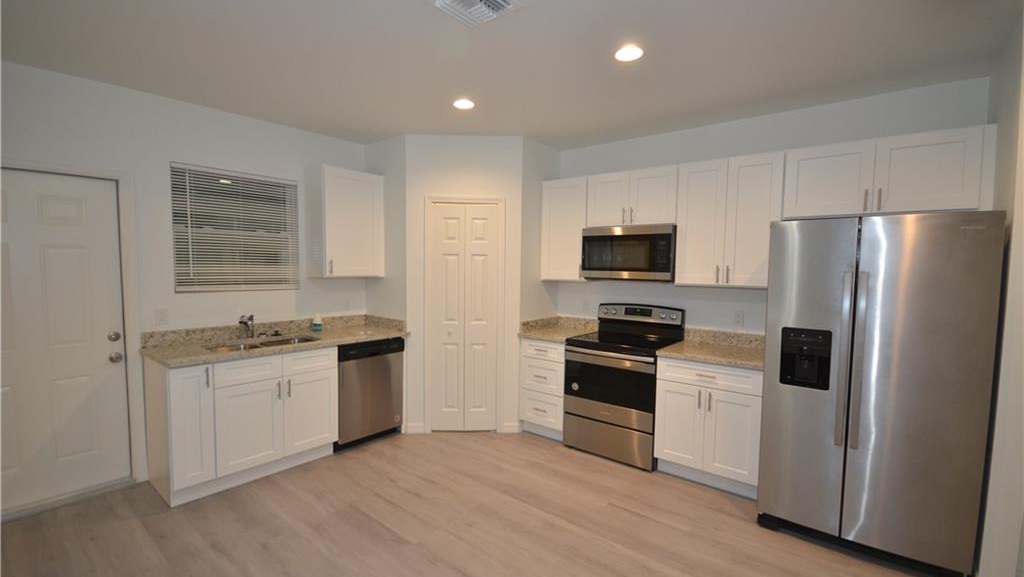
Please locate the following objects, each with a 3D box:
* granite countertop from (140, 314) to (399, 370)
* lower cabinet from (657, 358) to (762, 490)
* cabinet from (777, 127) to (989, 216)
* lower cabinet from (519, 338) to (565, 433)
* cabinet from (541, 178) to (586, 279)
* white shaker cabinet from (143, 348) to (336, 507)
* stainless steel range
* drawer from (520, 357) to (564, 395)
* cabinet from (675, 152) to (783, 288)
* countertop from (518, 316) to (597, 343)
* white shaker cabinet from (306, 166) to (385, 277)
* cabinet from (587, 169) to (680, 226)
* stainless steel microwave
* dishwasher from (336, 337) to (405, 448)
[{"bbox_3d":[-1.678,0.356,3.248,0.647,0.143,1.714,3,3,38],"label":"granite countertop"},{"bbox_3d":[1.512,0.912,3.178,0.672,0.820,0.620,3,4,36],"label":"lower cabinet"},{"bbox_3d":[2.307,-0.677,2.706,0.958,0.447,0.325,3,4,36],"label":"cabinet"},{"bbox_3d":[0.450,0.856,3.962,0.451,0.820,0.620,3,4,36],"label":"lower cabinet"},{"bbox_3d":[0.565,-0.530,4.001,0.467,0.918,0.325,3,4,36],"label":"cabinet"},{"bbox_3d":[-1.887,0.862,3.037,0.615,0.868,1.053,3,3,38],"label":"white shaker cabinet"},{"bbox_3d":[0.915,0.752,3.513,0.755,1.160,0.667,3,3,38],"label":"stainless steel range"},{"bbox_3d":[0.411,0.750,3.864,0.448,0.288,0.500,3,3,38],"label":"drawer"},{"bbox_3d":[1.643,-0.474,3.206,0.687,0.918,0.325,3,4,36],"label":"cabinet"},{"bbox_3d":[0.444,0.374,3.927,0.465,0.143,0.650,3,4,36],"label":"countertop"},{"bbox_3d":[-1.488,-0.567,3.840,0.325,0.918,0.555,3,4,39],"label":"white shaker cabinet"},{"bbox_3d":[1.056,-0.728,3.593,0.774,0.457,0.327,3,3,38],"label":"cabinet"},{"bbox_3d":[1.029,-0.290,3.573,0.758,0.422,0.413,3,3,38],"label":"stainless steel microwave"},{"bbox_3d":[-1.372,0.850,3.670,0.610,0.862,0.604,3,3,38],"label":"dishwasher"}]

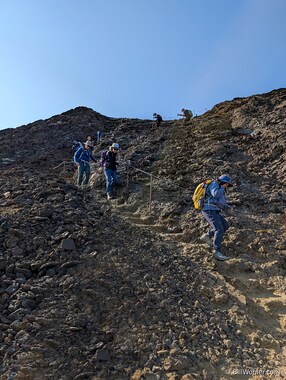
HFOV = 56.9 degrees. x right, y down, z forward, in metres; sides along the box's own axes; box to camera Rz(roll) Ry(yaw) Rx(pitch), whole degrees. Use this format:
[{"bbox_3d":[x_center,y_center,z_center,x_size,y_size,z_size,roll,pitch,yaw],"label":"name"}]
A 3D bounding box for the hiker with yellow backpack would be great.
[{"bbox_3d":[1.296,0.509,4.850,0.720,1.550,0.520,-1,-6,22],"label":"hiker with yellow backpack"}]

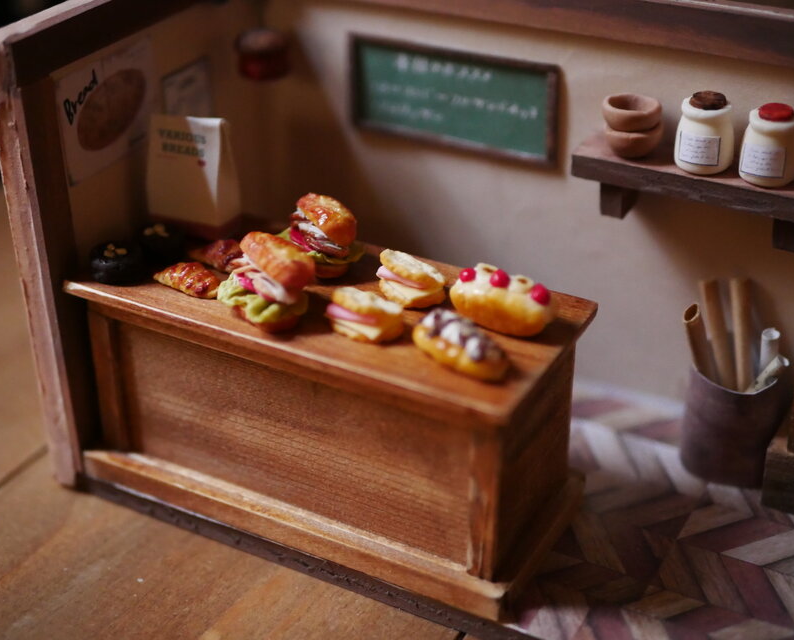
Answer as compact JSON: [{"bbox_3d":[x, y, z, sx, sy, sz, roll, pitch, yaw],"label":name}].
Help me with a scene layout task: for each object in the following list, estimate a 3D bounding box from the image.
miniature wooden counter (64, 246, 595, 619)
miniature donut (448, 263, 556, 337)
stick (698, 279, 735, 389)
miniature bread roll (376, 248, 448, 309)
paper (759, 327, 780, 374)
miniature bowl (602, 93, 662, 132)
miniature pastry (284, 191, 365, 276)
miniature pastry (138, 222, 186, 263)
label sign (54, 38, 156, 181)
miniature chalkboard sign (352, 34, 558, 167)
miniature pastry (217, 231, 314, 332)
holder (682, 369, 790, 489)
[{"bbox_3d":[-0.019,0.021,0.340,0.131,0.062,0.059,15,33,25],"label":"miniature wooden counter"},{"bbox_3d":[0.026,-0.005,0.307,0.028,0.014,0.015,19,35,31],"label":"miniature donut"},{"bbox_3d":[0.097,0.016,0.365,0.005,0.056,0.005,-7,7,34],"label":"stick"},{"bbox_3d":[0.003,-0.010,0.312,0.014,0.012,0.016,-19,35,-29],"label":"miniature bread roll"},{"bbox_3d":[0.105,0.022,0.353,0.005,0.038,0.005,10,16,28],"label":"paper"},{"bbox_3d":[0.063,-0.055,0.332,0.016,0.007,0.016,-1,30,0],"label":"miniature bowl"},{"bbox_3d":[-0.020,-0.022,0.333,0.015,0.019,0.022,-20,35,-31],"label":"miniature pastry"},{"bbox_3d":[-0.065,-0.022,0.342,0.013,0.010,0.013,0,29,0],"label":"miniature pastry"},{"bbox_3d":[-0.077,-0.056,0.333,0.001,0.029,0.037,15,33,25],"label":"label sign"},{"bbox_3d":[0.017,-0.068,0.378,0.069,0.031,0.003,15,33,25],"label":"miniature chalkboard sign"},{"bbox_3d":[-0.033,-0.010,0.305,0.019,0.020,0.023,-17,34,-26],"label":"miniature pastry"},{"bbox_3d":[0.095,0.027,0.350,0.027,0.032,0.027,15,34,25],"label":"holder"}]

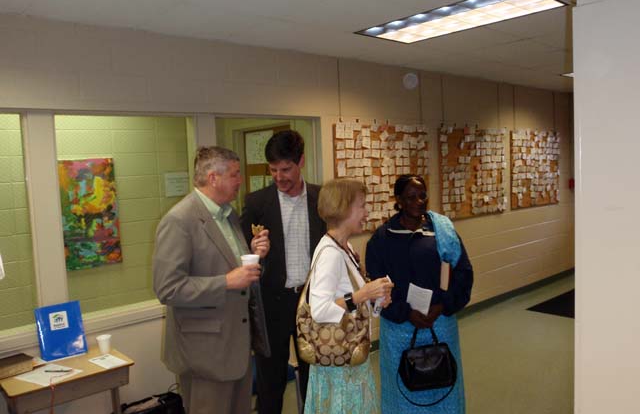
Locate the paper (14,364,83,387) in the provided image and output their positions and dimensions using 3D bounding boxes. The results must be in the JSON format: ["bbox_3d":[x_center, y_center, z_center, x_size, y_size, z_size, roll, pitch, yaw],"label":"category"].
[{"bbox_3d":[-1.444,0.892,2.762,0.276,0.005,0.212,0,5,30],"label":"paper"}]

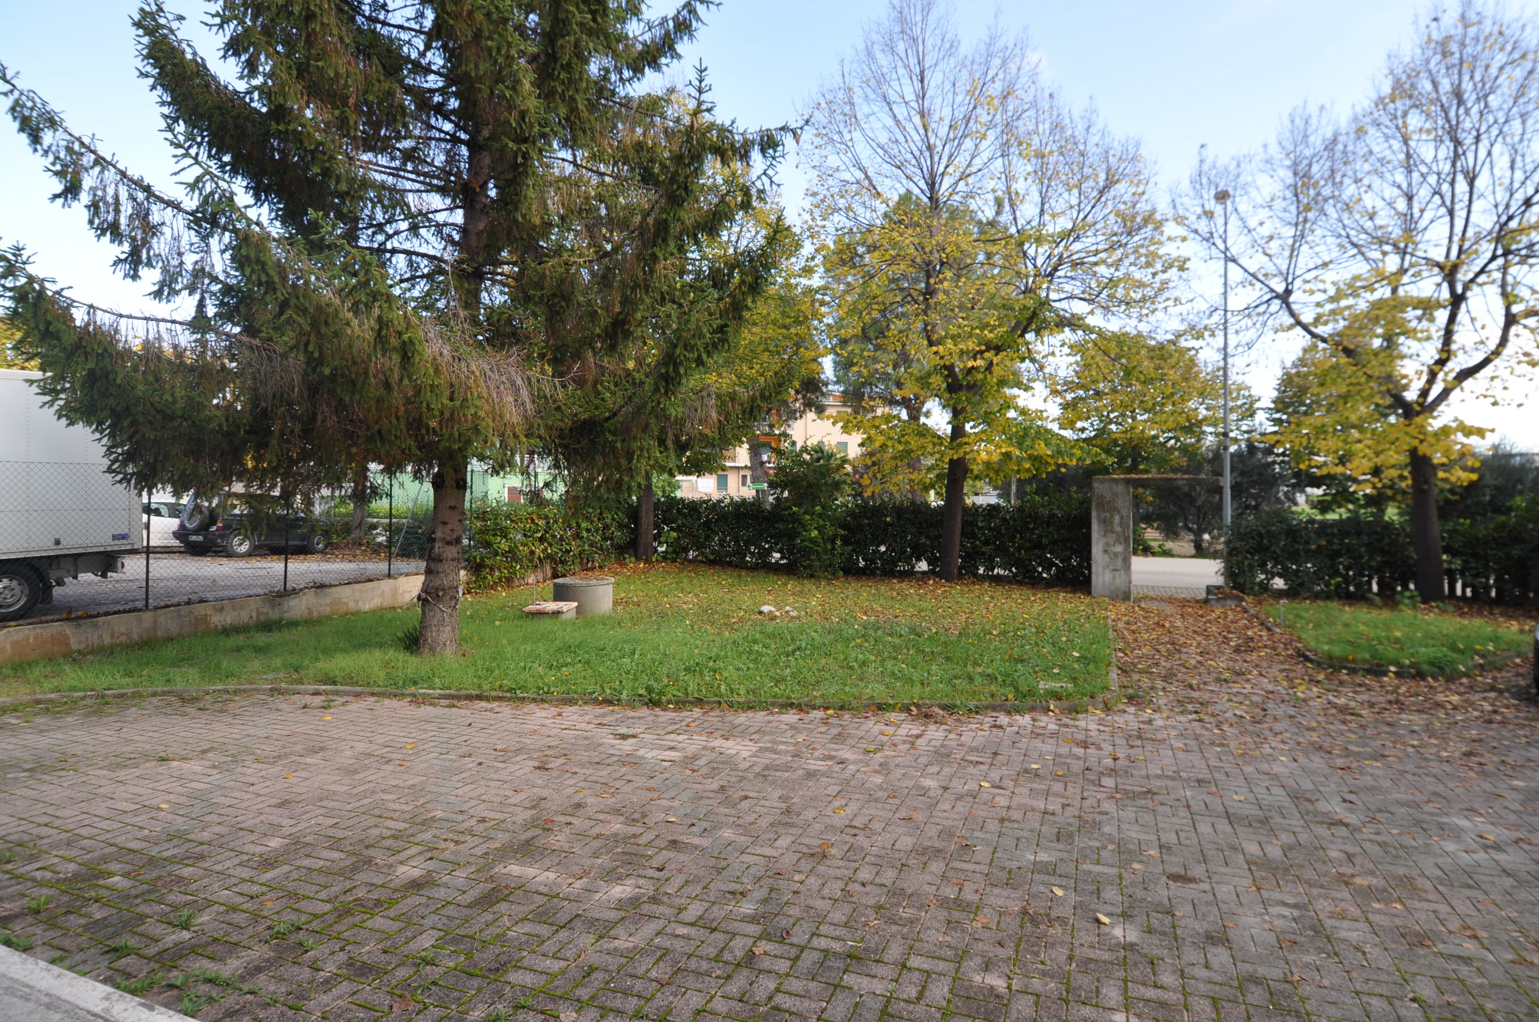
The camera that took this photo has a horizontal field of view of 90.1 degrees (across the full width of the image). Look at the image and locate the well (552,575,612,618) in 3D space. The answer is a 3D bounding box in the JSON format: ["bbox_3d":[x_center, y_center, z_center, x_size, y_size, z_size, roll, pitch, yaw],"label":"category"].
[{"bbox_3d":[-3.220,1.477,13.272,1.060,0.580,1.060,0,-1,0],"label":"well"}]

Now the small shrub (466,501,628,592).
[{"bbox_3d":[-4.770,0.711,18.276,0.800,1.950,6.049,0,-1,25],"label":"small shrub"}]

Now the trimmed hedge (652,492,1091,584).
[{"bbox_3d":[2.041,0.714,19.404,11.300,2.000,0.850,0,-1,24],"label":"trimmed hedge"}]

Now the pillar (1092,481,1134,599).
[{"bbox_3d":[7.368,0.626,16.569,0.740,2.630,0.500,0,-1,24],"label":"pillar"}]

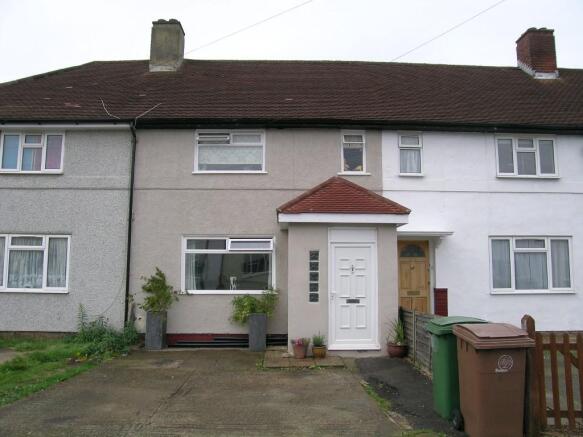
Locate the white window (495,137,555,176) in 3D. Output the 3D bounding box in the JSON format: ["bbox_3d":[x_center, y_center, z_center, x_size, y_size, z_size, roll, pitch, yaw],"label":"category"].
[{"bbox_3d":[5.391,-1.411,10.848,1.376,0.973,0.100,0,-7,-2],"label":"white window"}]

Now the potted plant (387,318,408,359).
[{"bbox_3d":[1.986,2.252,8.833,0.414,0.745,0.420,0,-6,-1],"label":"potted plant"}]

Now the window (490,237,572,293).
[{"bbox_3d":[5.330,1.038,10.557,1.825,1.242,0.100,0,-7,-2],"label":"window"}]

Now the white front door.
[{"bbox_3d":[1.202,1.510,9.224,0.957,2.076,0.100,0,-7,-2],"label":"white front door"}]

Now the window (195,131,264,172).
[{"bbox_3d":[-1.368,-1.478,10.440,1.542,0.947,0.100,0,-6,-1],"label":"window"}]

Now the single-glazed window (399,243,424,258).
[{"bbox_3d":[2.705,0.715,10.541,0.539,0.357,0.050,0,-6,-1],"label":"single-glazed window"}]

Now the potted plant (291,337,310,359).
[{"bbox_3d":[0.173,2.414,8.836,0.366,0.384,0.340,0,-7,-2],"label":"potted plant"}]

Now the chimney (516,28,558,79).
[{"bbox_3d":[7.143,-4.663,13.787,0.749,1.457,0.730,0,-6,-1],"label":"chimney"}]

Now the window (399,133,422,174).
[{"bbox_3d":[2.711,-1.447,10.776,0.530,0.966,0.100,0,-7,-2],"label":"window"}]

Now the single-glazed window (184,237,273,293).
[{"bbox_3d":[-1.364,1.019,10.368,2.024,1.241,0.100,0,-7,-2],"label":"single-glazed window"}]

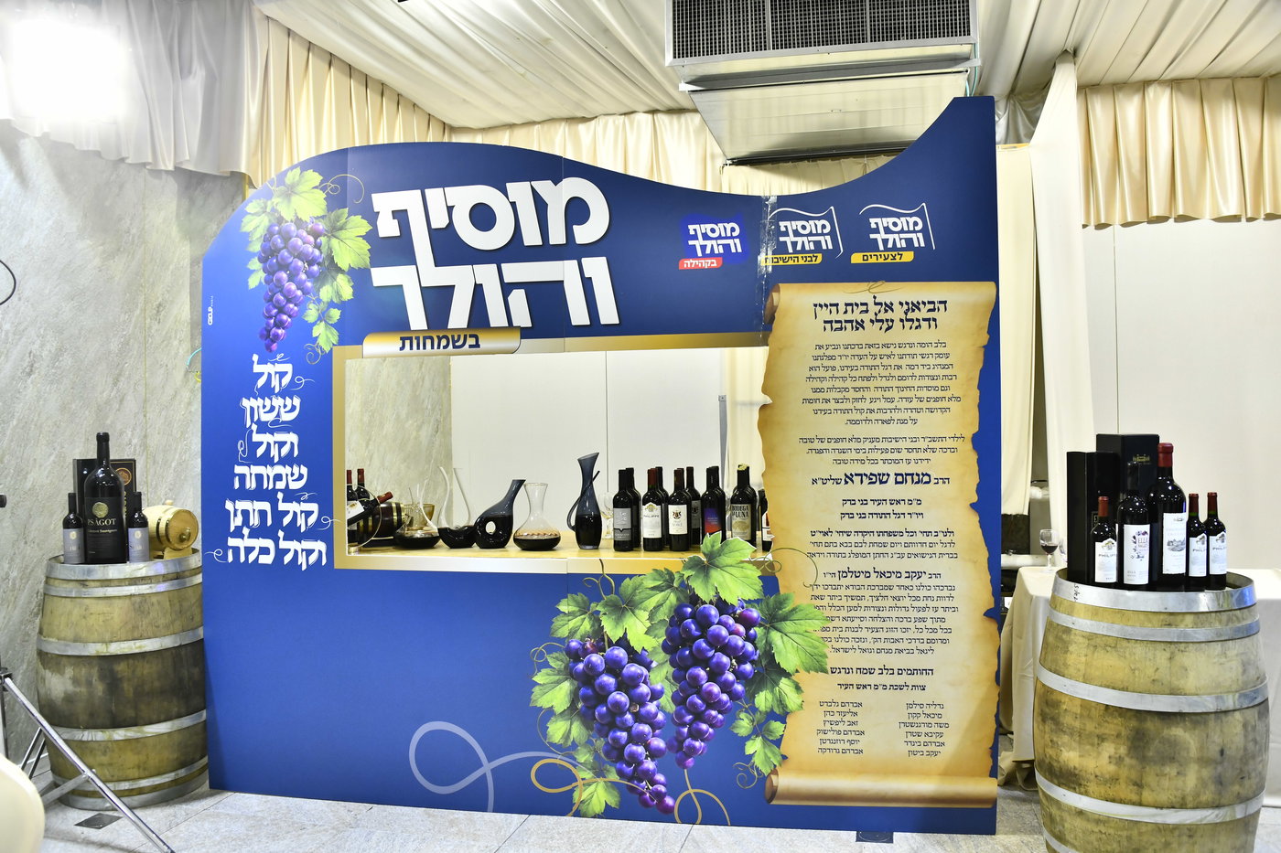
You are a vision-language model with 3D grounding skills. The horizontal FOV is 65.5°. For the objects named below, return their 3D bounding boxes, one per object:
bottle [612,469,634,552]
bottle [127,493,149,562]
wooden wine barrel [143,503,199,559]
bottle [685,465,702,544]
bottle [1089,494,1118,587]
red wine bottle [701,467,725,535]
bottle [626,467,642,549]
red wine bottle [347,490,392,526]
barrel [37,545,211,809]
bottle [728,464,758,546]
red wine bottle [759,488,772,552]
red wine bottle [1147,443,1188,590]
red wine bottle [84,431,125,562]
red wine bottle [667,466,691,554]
[{"bbox_3d":[-0.063,0.314,3.700,0.075,0.302,0.075,0,0,7],"label":"bottle"},{"bbox_3d":[-1.918,0.398,3.810,0.075,0.298,0.075,0,0,-27],"label":"bottle"},{"bbox_3d":[-1.941,0.431,4.055,0.230,0.236,0.187,-1,0,17],"label":"wooden wine barrel"},{"bbox_3d":[0.196,0.305,3.847,0.075,0.298,0.075,-1,0,-17],"label":"bottle"},{"bbox_3d":[1.369,0.356,2.940,0.075,0.300,0.075,0,0,-2],"label":"bottle"},{"bbox_3d":[0.266,0.308,3.690,0.075,0.302,0.075,0,0,-7],"label":"red wine bottle"},{"bbox_3d":[-0.034,0.308,3.791,0.075,0.298,0.075,-1,0,-12],"label":"bottle"},{"bbox_3d":[-1.099,0.329,3.870,0.300,0.075,0.075,-25,0,6],"label":"red wine bottle"},{"bbox_3d":[-2.063,0.989,4.023,0.700,0.950,0.700,-1,0,-28],"label":"barrel"},{"bbox_3d":[0.373,0.303,3.645,0.077,0.298,0.077,-1,0,6],"label":"bottle"},{"bbox_3d":[0.462,0.321,3.626,0.068,0.262,0.068,-1,0,7],"label":"red wine bottle"},{"bbox_3d":[1.573,0.275,2.980,0.120,0.453,0.120,0,0,-4],"label":"red wine bottle"},{"bbox_3d":[-2.074,0.288,3.858,0.150,0.527,0.150,-1,0,-16],"label":"red wine bottle"},{"bbox_3d":[0.141,0.306,3.679,0.076,0.298,0.076,-1,0,2],"label":"red wine bottle"}]

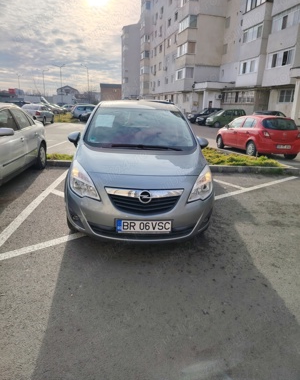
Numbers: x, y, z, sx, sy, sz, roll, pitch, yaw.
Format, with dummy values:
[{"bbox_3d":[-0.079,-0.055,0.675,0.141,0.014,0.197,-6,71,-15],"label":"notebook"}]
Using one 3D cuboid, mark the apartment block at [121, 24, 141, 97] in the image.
[{"bbox_3d":[-2.926,-32.868,78.455,9.000,21.500,11.000,-2,17,-13],"label":"apartment block"}]

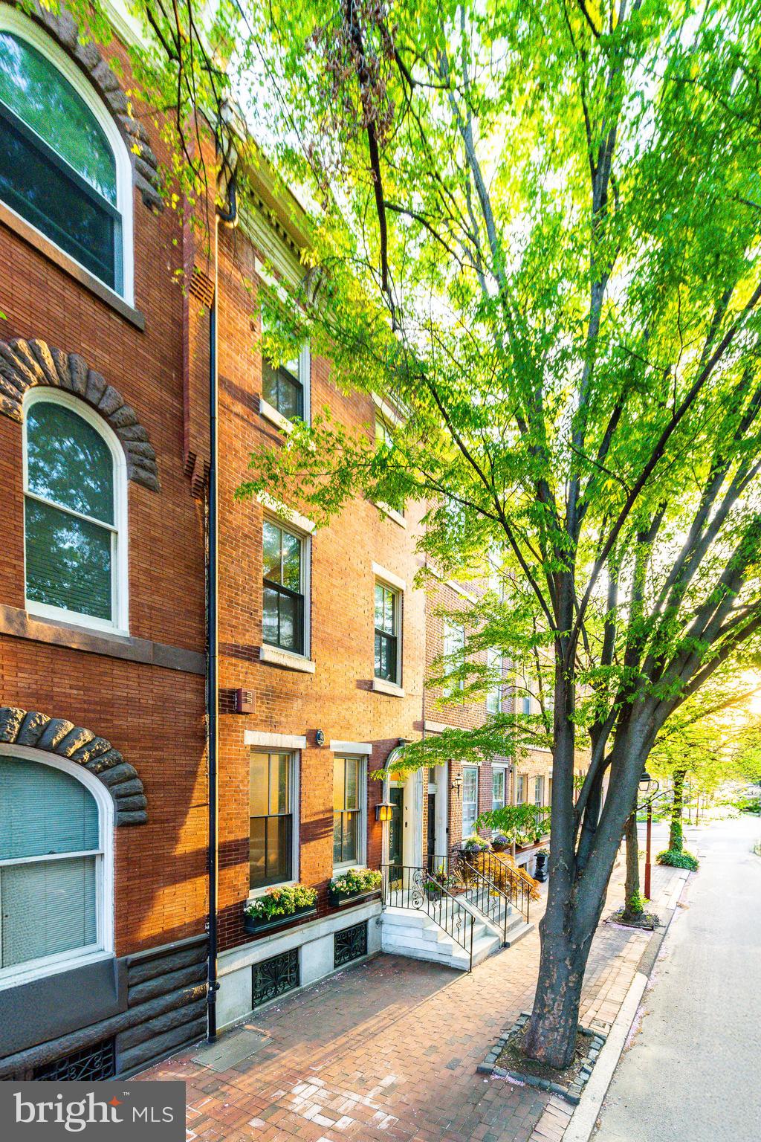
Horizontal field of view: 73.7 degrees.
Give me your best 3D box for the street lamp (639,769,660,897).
[{"bbox_3d":[6.988,6.834,13.200,0.520,3.450,0.420,-4,-10,34],"label":"street lamp"}]

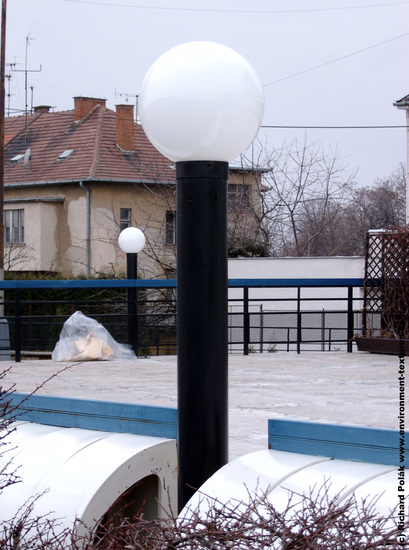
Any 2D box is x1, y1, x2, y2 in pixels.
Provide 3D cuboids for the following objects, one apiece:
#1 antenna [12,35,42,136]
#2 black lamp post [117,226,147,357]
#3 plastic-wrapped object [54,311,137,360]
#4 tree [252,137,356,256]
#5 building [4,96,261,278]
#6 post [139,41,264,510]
[{"bbox_3d":[-9.378,-9.988,94.000,1.600,5.500,0.900,0,0,0],"label":"antenna"},{"bbox_3d":[-1.054,0.247,25.800,0.400,1.900,0.400,0,0,0],"label":"black lamp post"},{"bbox_3d":[-1.578,0.856,25.100,1.150,0.700,0.750,0,0,0],"label":"plastic-wrapped object"},{"bbox_3d":[3.600,-1.550,64.000,3.750,7.100,3.600,0,0,0],"label":"tree"},{"bbox_3d":[-5.200,-3.600,91.500,10.500,11.200,13.000,0,0,-38],"label":"building"},{"bbox_3d":[-0.006,0.190,5.600,0.400,1.860,0.400,0,0,0],"label":"post"}]

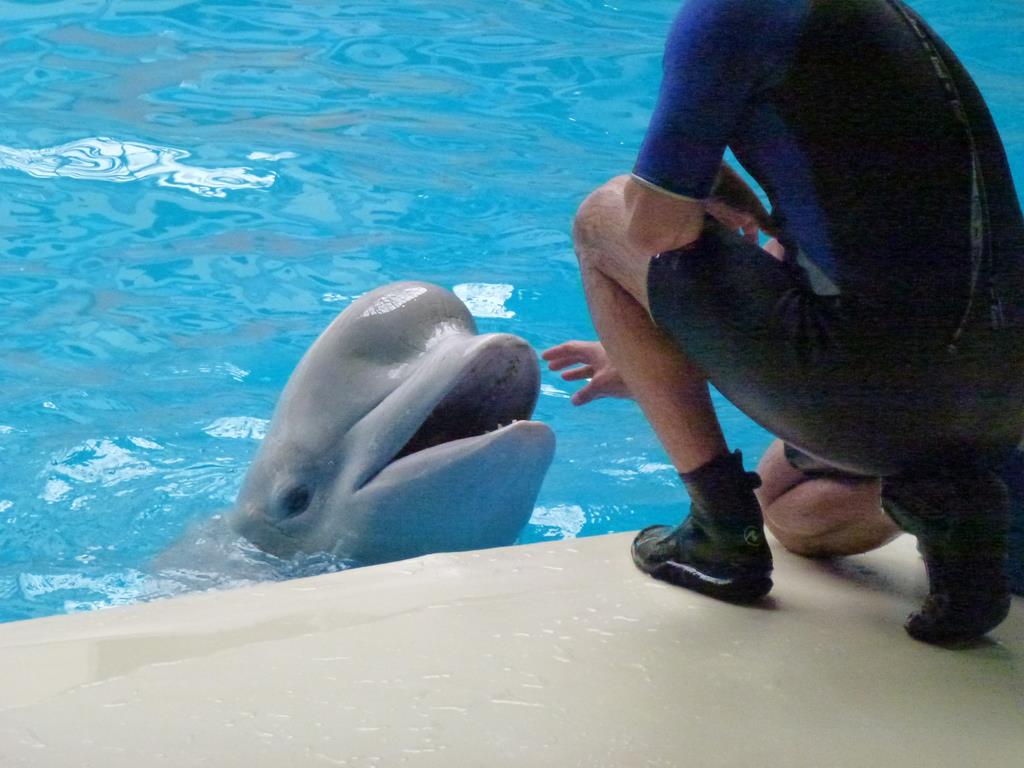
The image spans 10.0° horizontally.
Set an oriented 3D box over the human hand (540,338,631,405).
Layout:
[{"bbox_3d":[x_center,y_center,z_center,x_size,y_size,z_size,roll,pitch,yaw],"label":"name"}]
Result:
[{"bbox_3d":[0.104,-0.015,6.900,0.150,0.080,0.105,2,13,10],"label":"human hand"}]

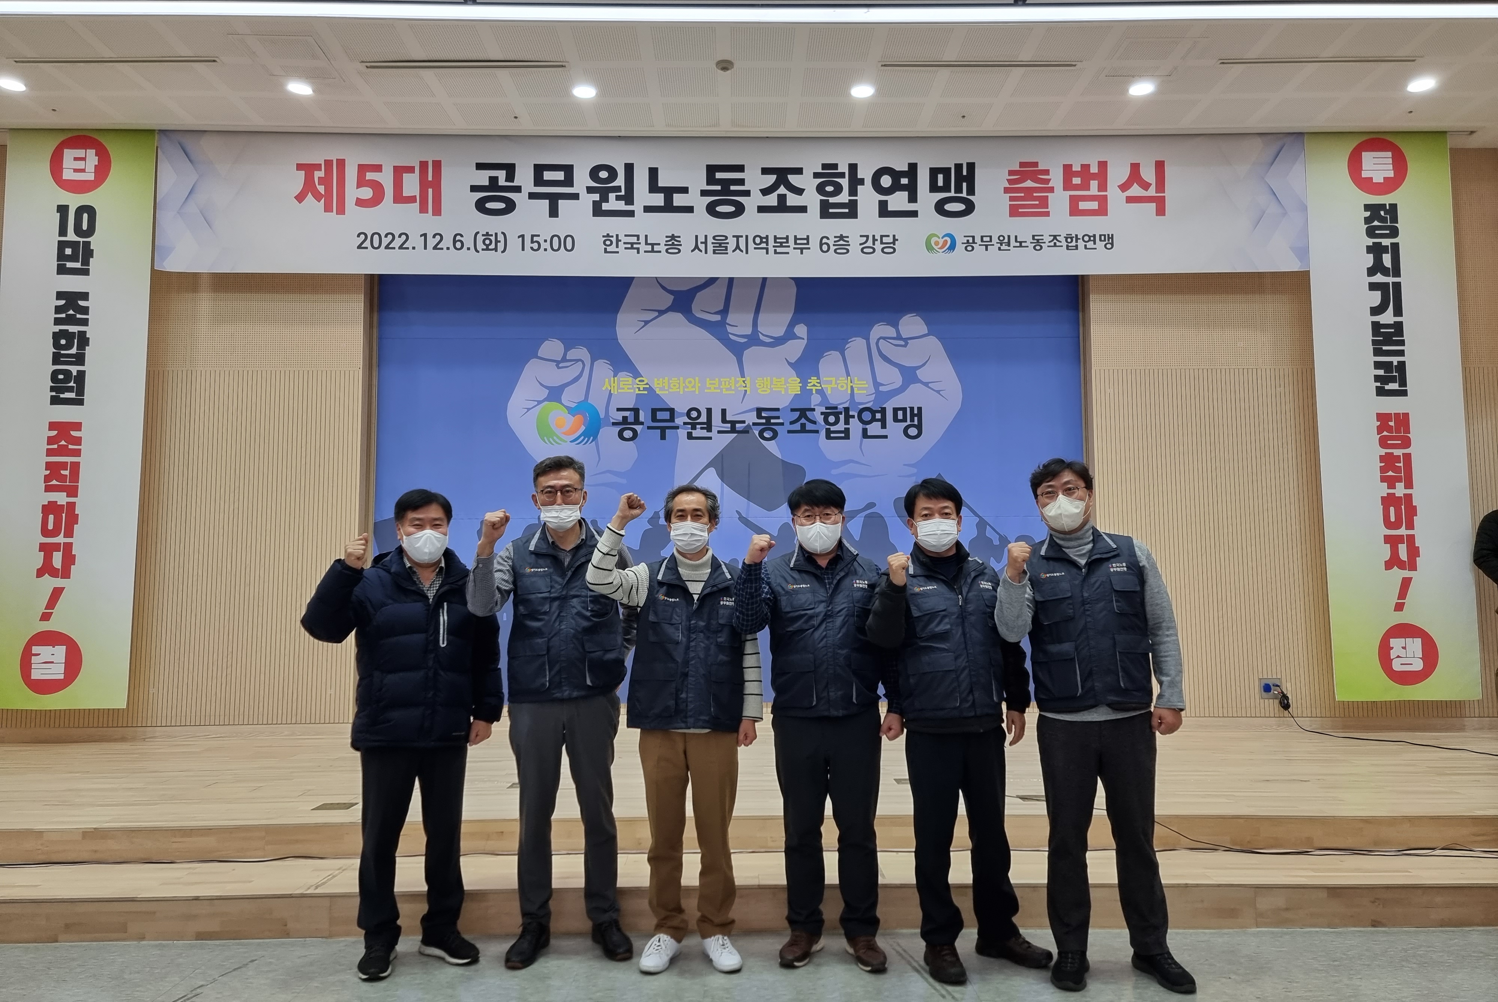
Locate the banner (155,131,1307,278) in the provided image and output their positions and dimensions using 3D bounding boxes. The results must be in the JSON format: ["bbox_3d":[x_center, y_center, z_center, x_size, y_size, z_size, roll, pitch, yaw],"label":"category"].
[{"bbox_3d":[-0.072,-2.040,7.112,7.874,1.031,0.040,0,-5,-1],"label":"banner"}]

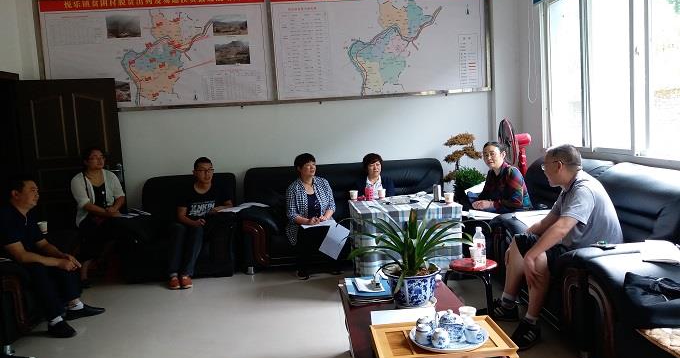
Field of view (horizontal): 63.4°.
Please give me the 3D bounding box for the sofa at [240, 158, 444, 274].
[{"bbox_3d":[0.094,0.325,5.665,2.150,0.950,0.920,-4,6,-4],"label":"sofa"}]

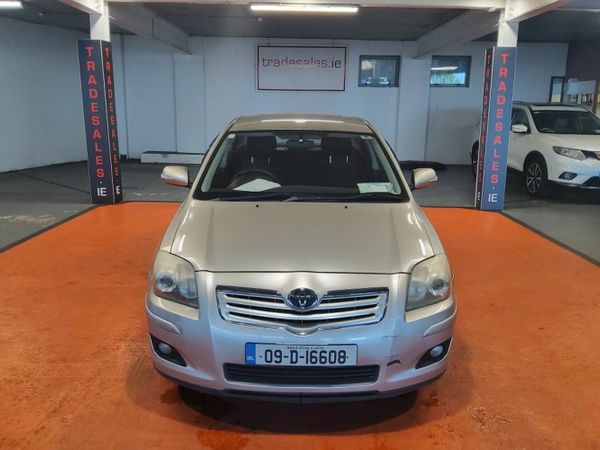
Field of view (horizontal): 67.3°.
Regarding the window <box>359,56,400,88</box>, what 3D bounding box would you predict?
[{"bbox_3d":[2.266,-4.347,12.764,1.151,0.834,0.120,1,14,0],"label":"window"}]

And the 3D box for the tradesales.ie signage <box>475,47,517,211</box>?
[{"bbox_3d":[3.070,-1.478,7.128,0.365,2.470,0.330,1,14,0],"label":"tradesales.ie signage"}]

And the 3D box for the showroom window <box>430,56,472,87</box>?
[{"bbox_3d":[4.279,-4.346,12.759,1.114,0.836,0.120,1,14,0],"label":"showroom window"}]

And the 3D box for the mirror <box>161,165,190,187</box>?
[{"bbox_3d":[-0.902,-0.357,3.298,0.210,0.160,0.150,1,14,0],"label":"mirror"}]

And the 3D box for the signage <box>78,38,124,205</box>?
[{"bbox_3d":[-3.174,-1.584,7.211,0.375,2.490,0.330,1,14,0],"label":"signage"}]

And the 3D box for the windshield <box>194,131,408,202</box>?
[{"bbox_3d":[0.010,-0.458,3.332,1.470,0.140,0.840,1,45,0],"label":"windshield"}]

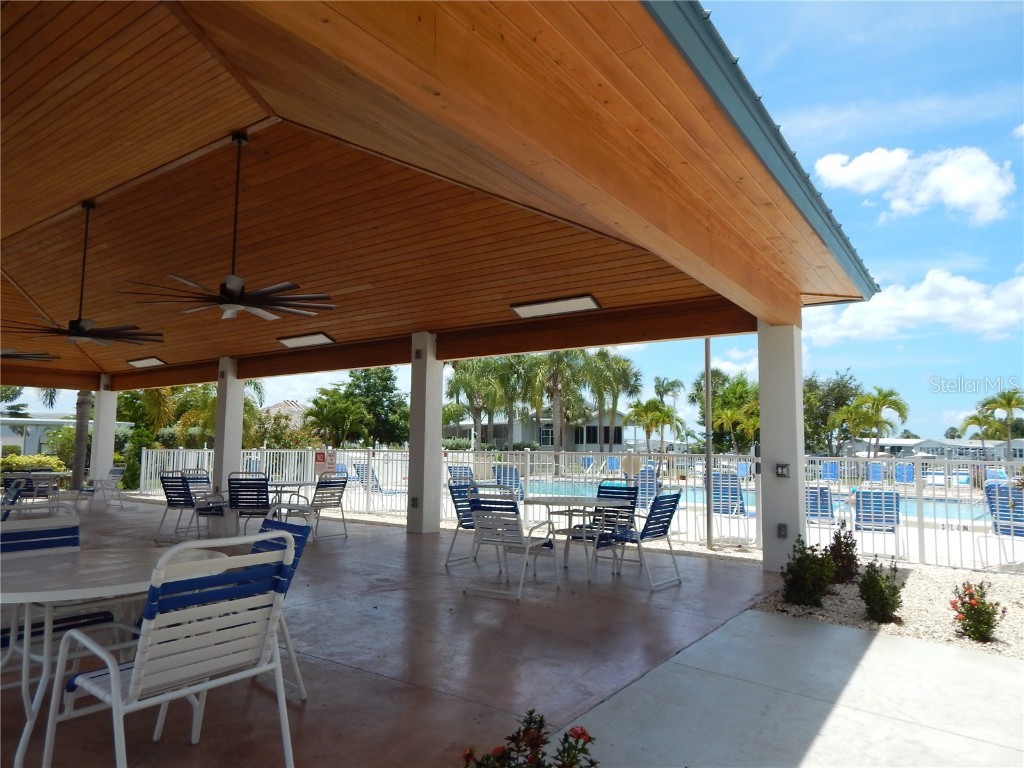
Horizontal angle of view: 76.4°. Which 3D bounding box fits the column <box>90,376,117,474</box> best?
[{"bbox_3d":[-9.937,1.260,15.854,0.361,2.945,0.361,-3,-7,34],"label":"column"}]

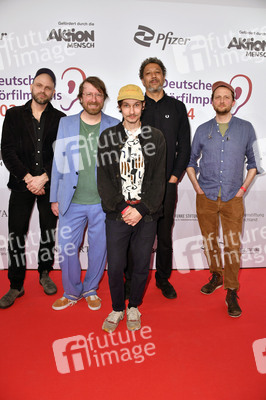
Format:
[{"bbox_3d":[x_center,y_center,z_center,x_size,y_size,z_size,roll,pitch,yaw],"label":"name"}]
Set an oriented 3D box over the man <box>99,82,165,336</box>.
[{"bbox_3d":[-0.005,0.072,2.213,0.500,1.693,0.400,2,11,4],"label":"man"}]

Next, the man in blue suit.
[{"bbox_3d":[-0.376,-0.030,2.458,0.580,1.786,0.360,0,11,-6],"label":"man in blue suit"}]

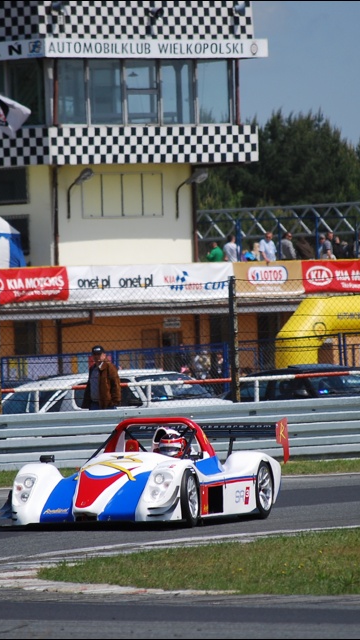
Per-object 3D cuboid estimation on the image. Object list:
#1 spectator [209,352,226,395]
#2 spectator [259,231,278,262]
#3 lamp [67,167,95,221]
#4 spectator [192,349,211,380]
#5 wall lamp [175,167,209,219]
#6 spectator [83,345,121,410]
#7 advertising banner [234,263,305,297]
[{"bbox_3d":[1.109,1.745,226.002,0.520,1.700,0.360,-2,0,12],"label":"spectator"},{"bbox_3d":[2.715,-1.796,241.337,0.520,1.750,0.360,-2,0,-12],"label":"spectator"},{"bbox_3d":[-3.290,-4.171,264.300,1.100,1.680,0.320,-2,0,42],"label":"lamp"},{"bbox_3d":[0.581,1.595,215.000,0.500,1.700,0.350,-2,0,0],"label":"spectator"},{"bbox_3d":[0.361,-3.810,239.000,1.150,1.520,0.300,-1,0,38],"label":"wall lamp"},{"bbox_3d":[-1.023,1.208,105.000,0.530,1.730,0.400,-2,0,27],"label":"spectator"},{"bbox_3d":[2.699,-1.260,240.738,0.050,1.007,3.076,-2,0,45],"label":"advertising banner"}]

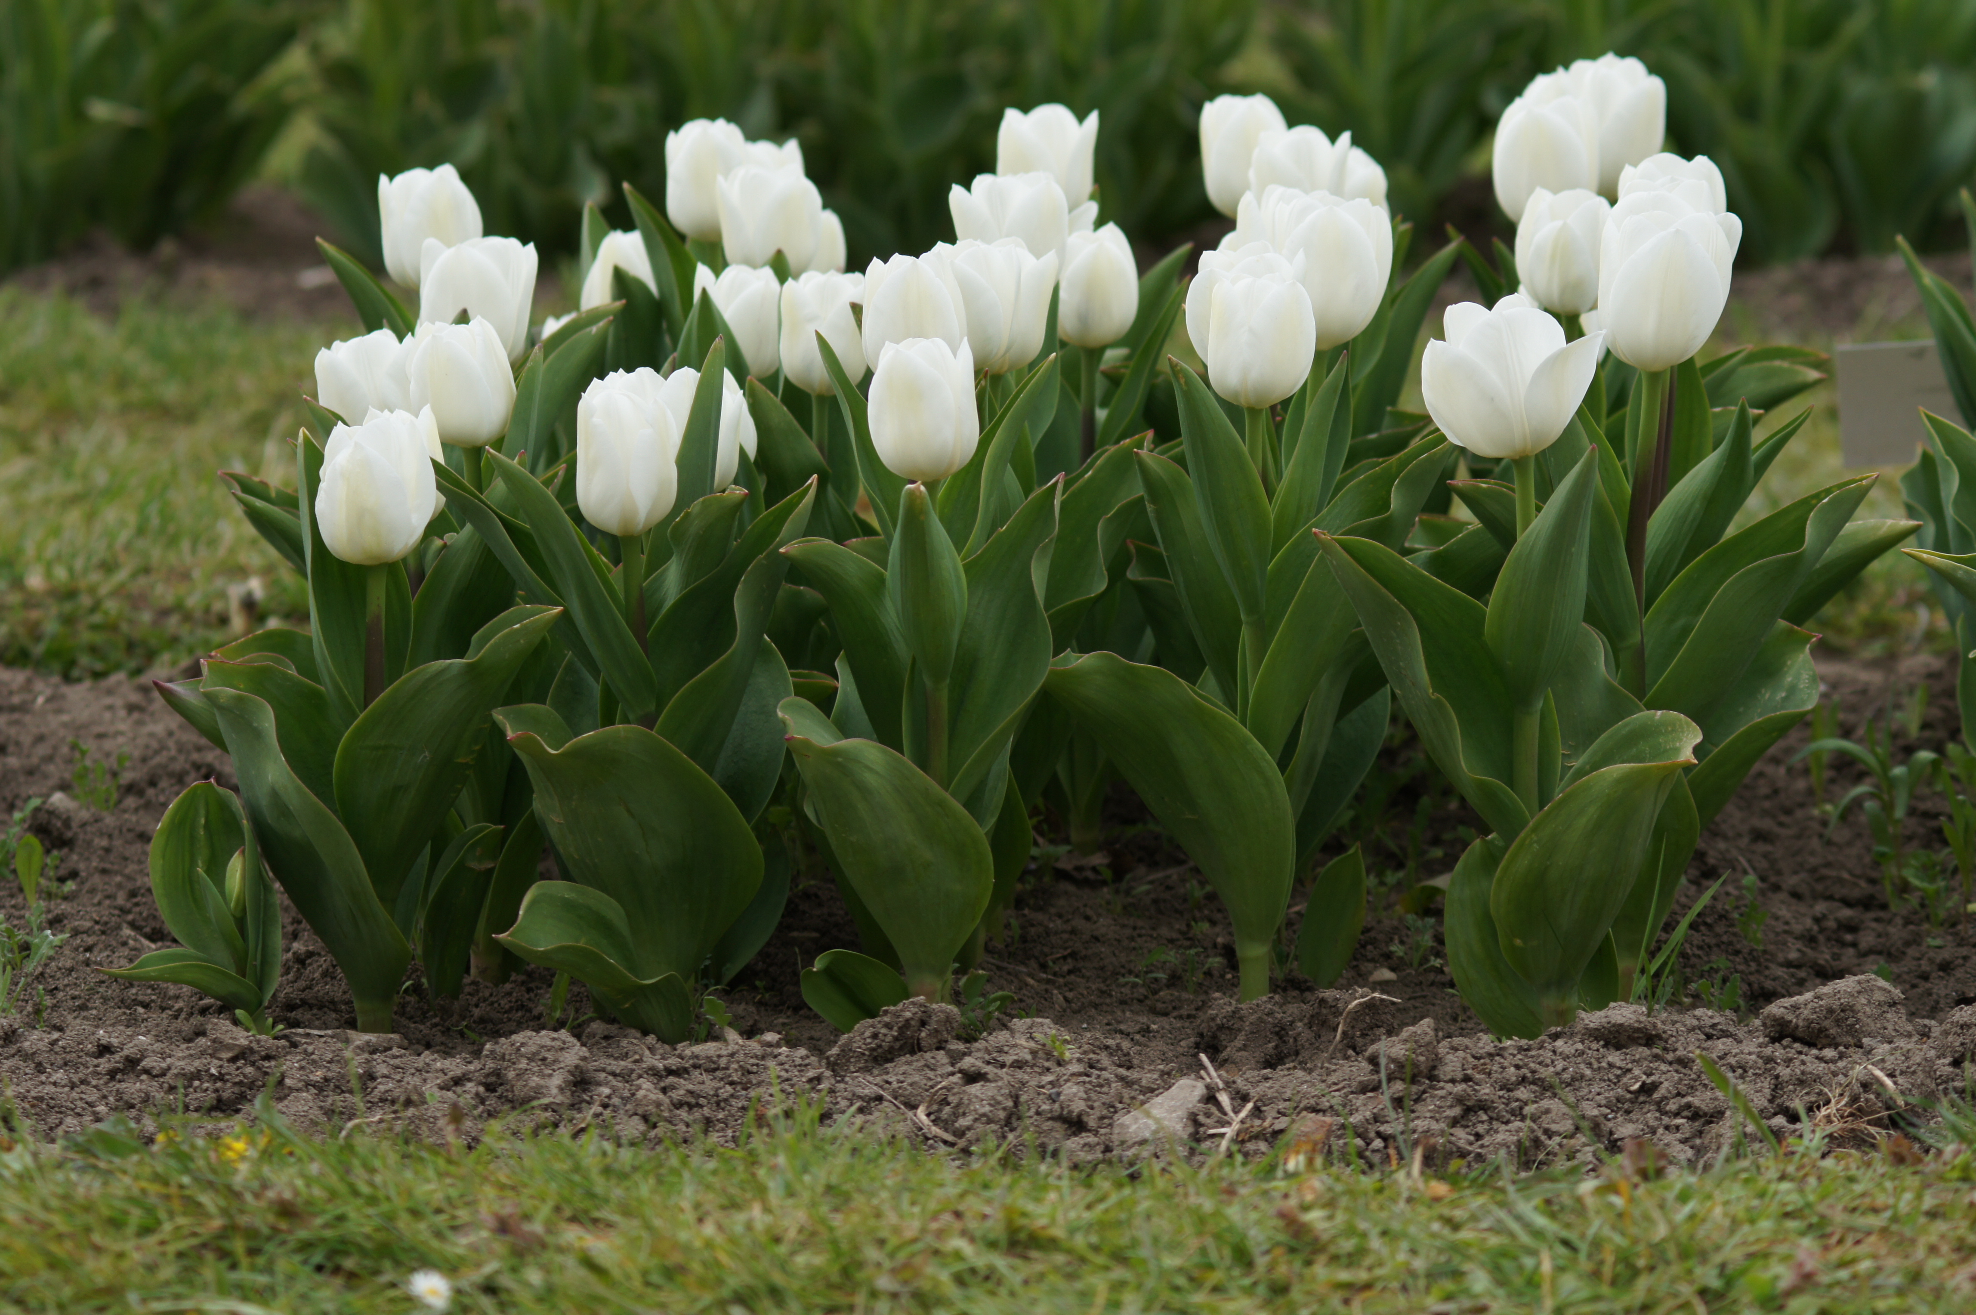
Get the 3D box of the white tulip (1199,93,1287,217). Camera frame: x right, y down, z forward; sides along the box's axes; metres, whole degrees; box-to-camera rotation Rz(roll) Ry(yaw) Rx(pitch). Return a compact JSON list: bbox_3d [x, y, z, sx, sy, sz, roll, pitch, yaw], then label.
[{"bbox_3d":[0.137,-0.268,4.400,0.047,0.068,0.046,0,12,0],"label":"white tulip"}]

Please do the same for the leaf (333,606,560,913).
[{"bbox_3d":[-0.259,0.049,3.940,0.108,0.150,0.060,0,16,0],"label":"leaf"}]

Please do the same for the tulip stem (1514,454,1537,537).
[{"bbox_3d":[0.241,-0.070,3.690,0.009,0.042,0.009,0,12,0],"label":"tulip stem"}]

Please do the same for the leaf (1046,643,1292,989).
[{"bbox_3d":[0.091,0.086,4.180,0.127,0.173,0.065,0,10,0],"label":"leaf"}]

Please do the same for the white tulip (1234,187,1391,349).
[{"bbox_3d":[0.173,-0.207,4.380,0.081,0.084,0.074,0,12,0],"label":"white tulip"}]

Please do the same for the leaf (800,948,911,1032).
[{"bbox_3d":[-0.060,0.150,3.720,0.048,0.034,0.030,0,12,0],"label":"leaf"}]

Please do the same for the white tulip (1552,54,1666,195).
[{"bbox_3d":[0.335,-0.288,4.450,0.060,0.078,0.058,0,12,0],"label":"white tulip"}]

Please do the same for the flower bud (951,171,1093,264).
[{"bbox_3d":[0.013,-0.217,4.200,0.066,0.066,0.064,0,12,0],"label":"flower bud"}]

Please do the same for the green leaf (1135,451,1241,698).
[{"bbox_3d":[0.098,-0.038,3.980,0.052,0.126,0.045,0,16,0],"label":"green leaf"}]

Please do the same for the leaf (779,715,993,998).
[{"bbox_3d":[-0.050,0.096,4.090,0.086,0.147,0.060,-18,11,4],"label":"leaf"}]

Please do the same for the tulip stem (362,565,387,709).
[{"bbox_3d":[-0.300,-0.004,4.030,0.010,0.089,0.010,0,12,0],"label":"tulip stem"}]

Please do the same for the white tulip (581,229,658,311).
[{"bbox_3d":[-0.190,-0.193,4.270,0.048,0.064,0.048,0,16,0],"label":"white tulip"}]

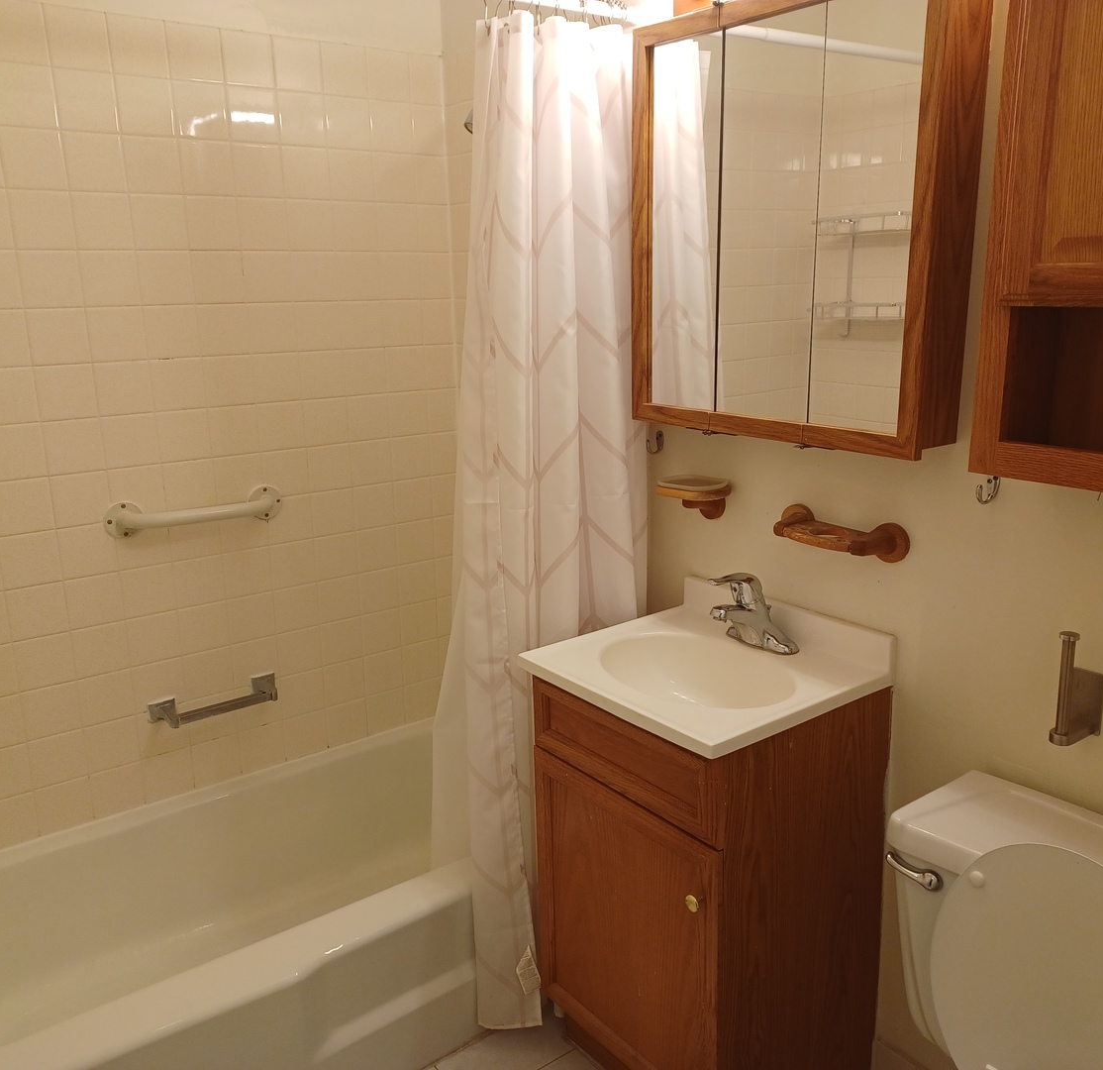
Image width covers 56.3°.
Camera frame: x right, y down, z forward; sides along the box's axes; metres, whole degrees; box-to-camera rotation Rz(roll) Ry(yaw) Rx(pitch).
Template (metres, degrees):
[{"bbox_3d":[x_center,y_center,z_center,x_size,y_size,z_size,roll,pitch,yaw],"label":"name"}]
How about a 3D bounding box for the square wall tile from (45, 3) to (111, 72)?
[{"bbox_3d":[-0.905,-0.946,1.969,0.108,0.108,0.010,-11,17,-35],"label":"square wall tile"}]

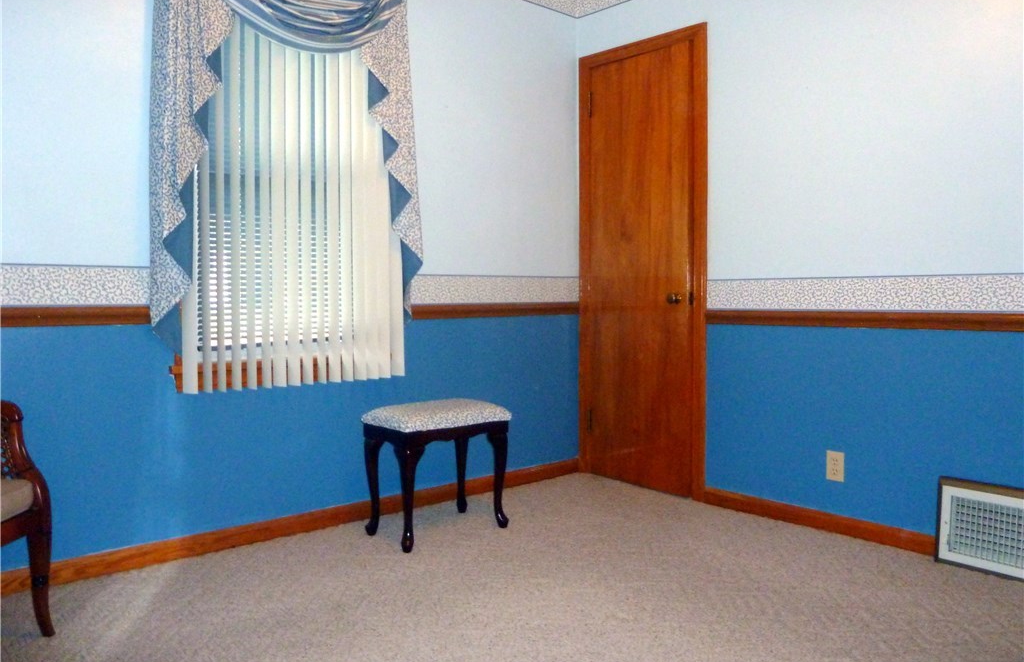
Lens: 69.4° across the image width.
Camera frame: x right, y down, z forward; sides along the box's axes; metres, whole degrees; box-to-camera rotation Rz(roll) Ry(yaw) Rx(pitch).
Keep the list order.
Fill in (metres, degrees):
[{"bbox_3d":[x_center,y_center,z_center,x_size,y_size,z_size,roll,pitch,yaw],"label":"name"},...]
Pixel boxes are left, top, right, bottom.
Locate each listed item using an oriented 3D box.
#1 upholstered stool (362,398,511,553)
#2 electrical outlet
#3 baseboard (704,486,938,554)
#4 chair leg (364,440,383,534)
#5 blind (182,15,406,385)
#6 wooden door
[{"bbox_3d":[-0.289,0.538,2.884,0.475,0.487,0.335,-2,3,-39],"label":"upholstered stool"},{"bbox_3d":[1.248,0.524,2.858,0.012,0.115,0.069,-3,4,-44],"label":"electrical outlet"},{"bbox_3d":[1.173,0.746,2.944,0.018,0.070,0.925,-3,4,-44],"label":"baseboard"},{"bbox_3d":[-0.529,0.595,2.827,0.056,0.370,0.056,-2,3,-39],"label":"chair leg"},{"bbox_3d":[-0.776,-0.481,2.735,0.845,1.365,0.090,-2,3,-39],"label":"blind"},{"bbox_3d":[0.601,-0.297,3.491,0.075,2.100,0.735,-3,4,-44],"label":"wooden door"}]

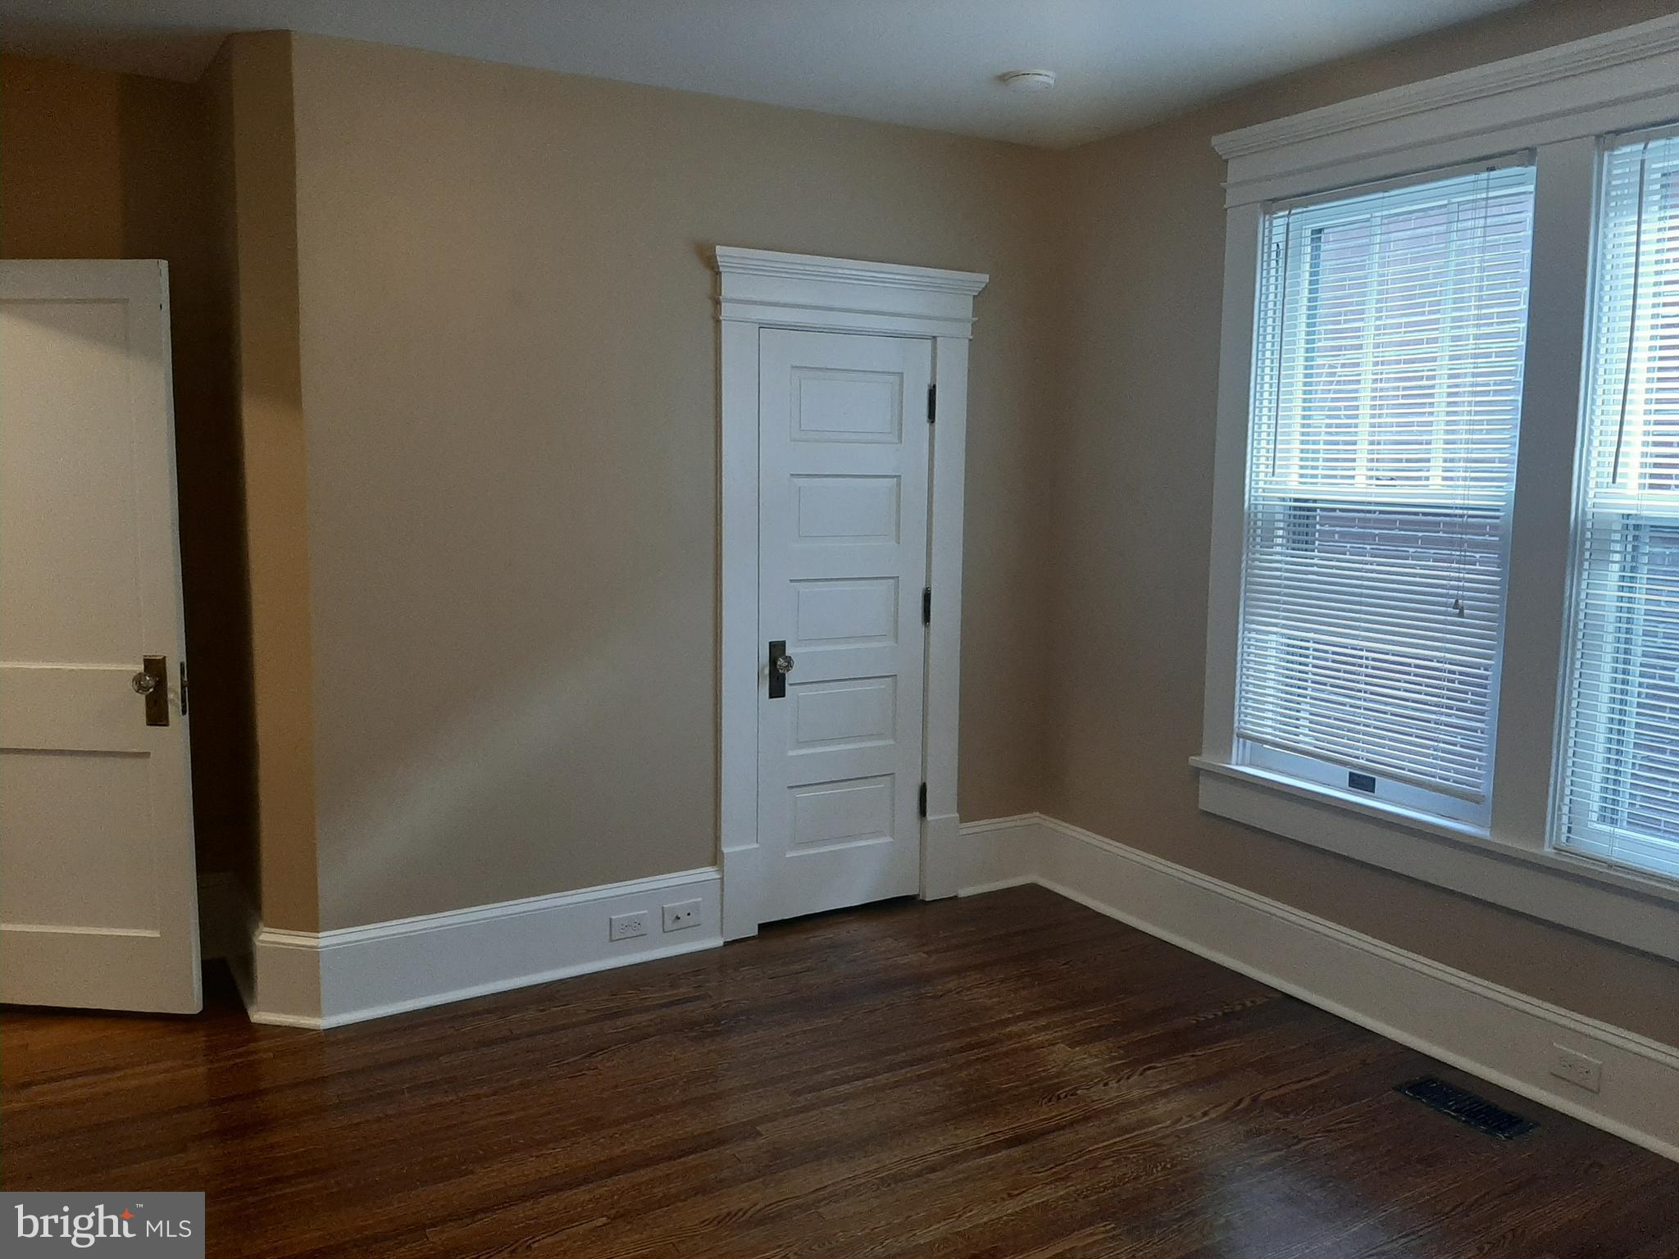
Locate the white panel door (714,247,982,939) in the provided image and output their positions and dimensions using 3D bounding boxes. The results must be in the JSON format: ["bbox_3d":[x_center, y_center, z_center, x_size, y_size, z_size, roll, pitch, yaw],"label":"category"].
[{"bbox_3d":[0.038,-0.091,3.997,0.967,2.084,0.100,-4,8,-31],"label":"white panel door"}]

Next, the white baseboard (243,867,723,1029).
[{"bbox_3d":[-0.942,0.885,3.565,1.311,0.237,0.145,-4,8,-31],"label":"white baseboard"}]

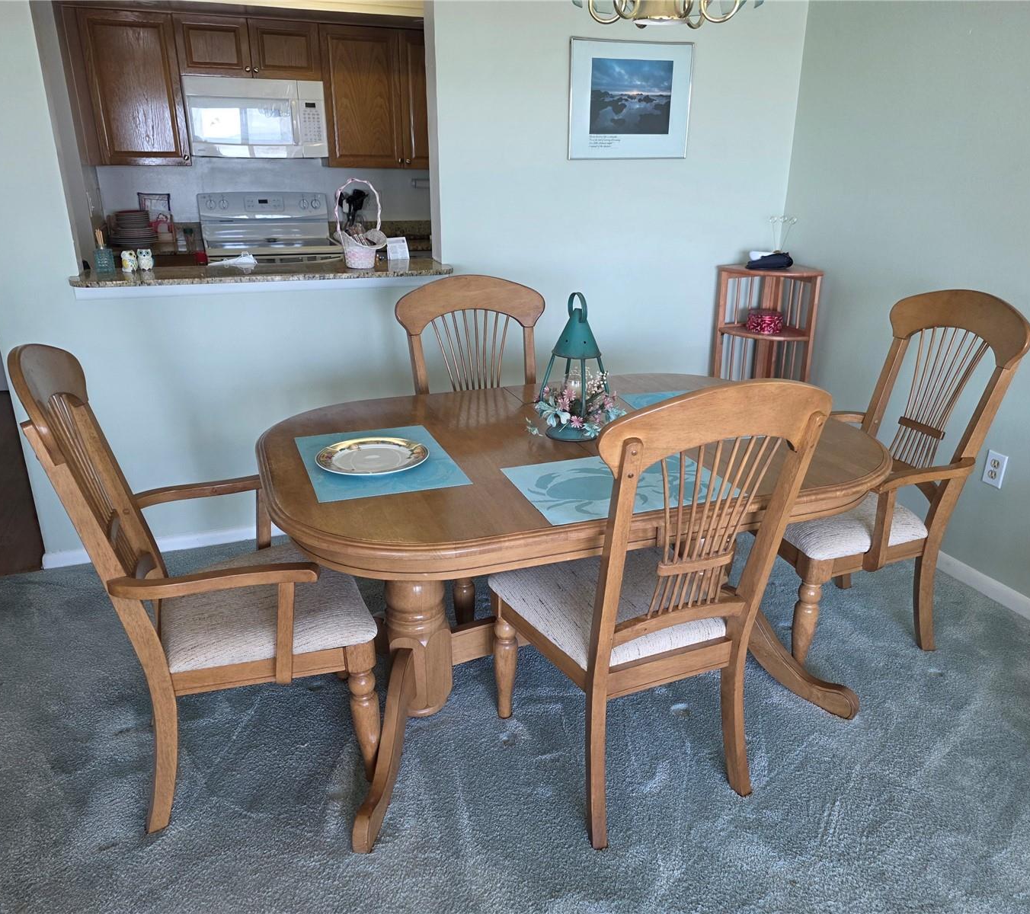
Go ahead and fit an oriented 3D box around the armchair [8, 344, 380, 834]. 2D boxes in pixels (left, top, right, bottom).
[{"bbox_3d":[-0.681,0.245,1.887,0.660,1.067,0.580,-7,21,-19],"label":"armchair"}]

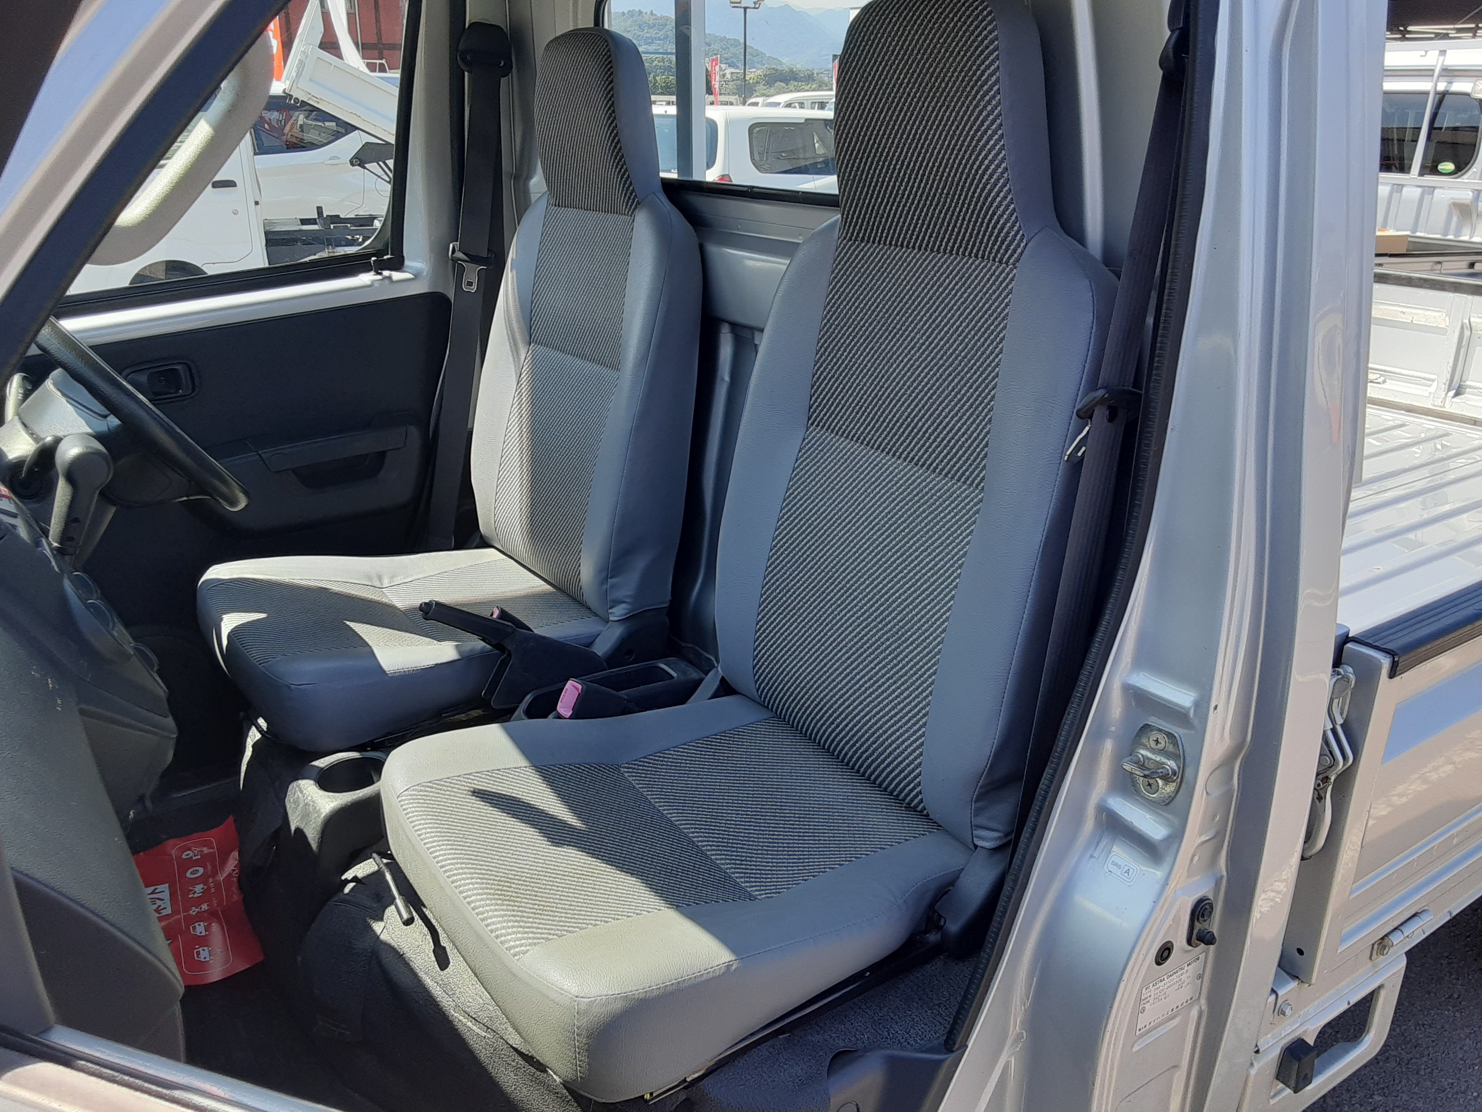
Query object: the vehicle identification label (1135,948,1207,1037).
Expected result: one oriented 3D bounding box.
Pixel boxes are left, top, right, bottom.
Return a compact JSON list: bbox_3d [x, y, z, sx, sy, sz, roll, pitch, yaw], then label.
[{"bbox_3d":[0.377,0.382,1.011,0.088,0.053,0.003,-12,24,-30],"label":"vehicle identification label"}]

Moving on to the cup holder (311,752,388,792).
[{"bbox_3d":[-0.473,0.295,1.426,0.088,0.070,0.088,-13,25,-32],"label":"cup holder"}]

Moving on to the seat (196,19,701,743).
[{"bbox_3d":[-0.430,-0.260,1.624,0.640,0.895,0.500,-13,25,-32],"label":"seat"}]

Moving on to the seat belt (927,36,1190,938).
[{"bbox_3d":[0.280,-0.014,0.987,0.170,0.820,0.100,-13,25,-32],"label":"seat belt"}]

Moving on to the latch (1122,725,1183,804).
[{"bbox_3d":[0.333,0.176,0.950,0.050,0.072,0.035,20,28,41],"label":"latch"}]

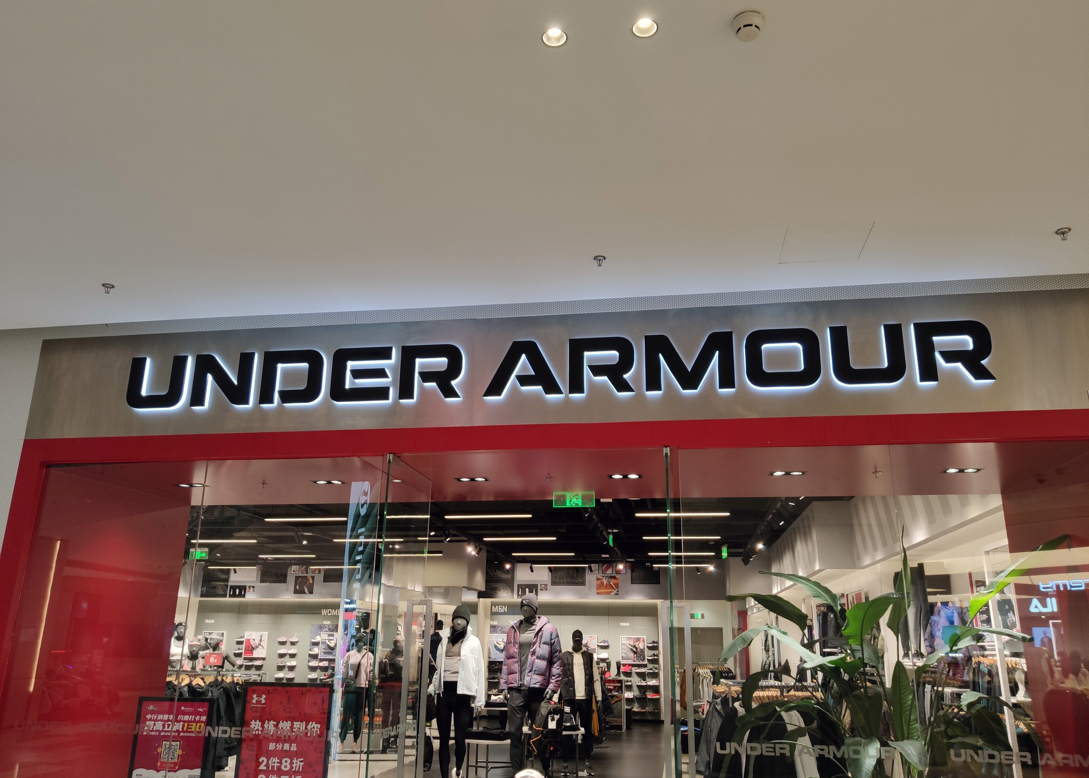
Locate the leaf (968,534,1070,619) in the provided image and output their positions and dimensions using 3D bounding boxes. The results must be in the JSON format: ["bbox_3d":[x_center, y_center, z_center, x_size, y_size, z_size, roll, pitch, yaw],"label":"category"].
[{"bbox_3d":[3.047,1.190,5.279,0.848,0.180,0.250,-37,-19,-3],"label":"leaf"}]

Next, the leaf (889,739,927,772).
[{"bbox_3d":[2.172,2.190,4.897,0.214,0.156,0.180,-2,-18,9],"label":"leaf"}]

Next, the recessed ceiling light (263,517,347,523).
[{"bbox_3d":[-3.332,1.815,11.405,1.215,0.060,0.070,-2,-18,9],"label":"recessed ceiling light"}]

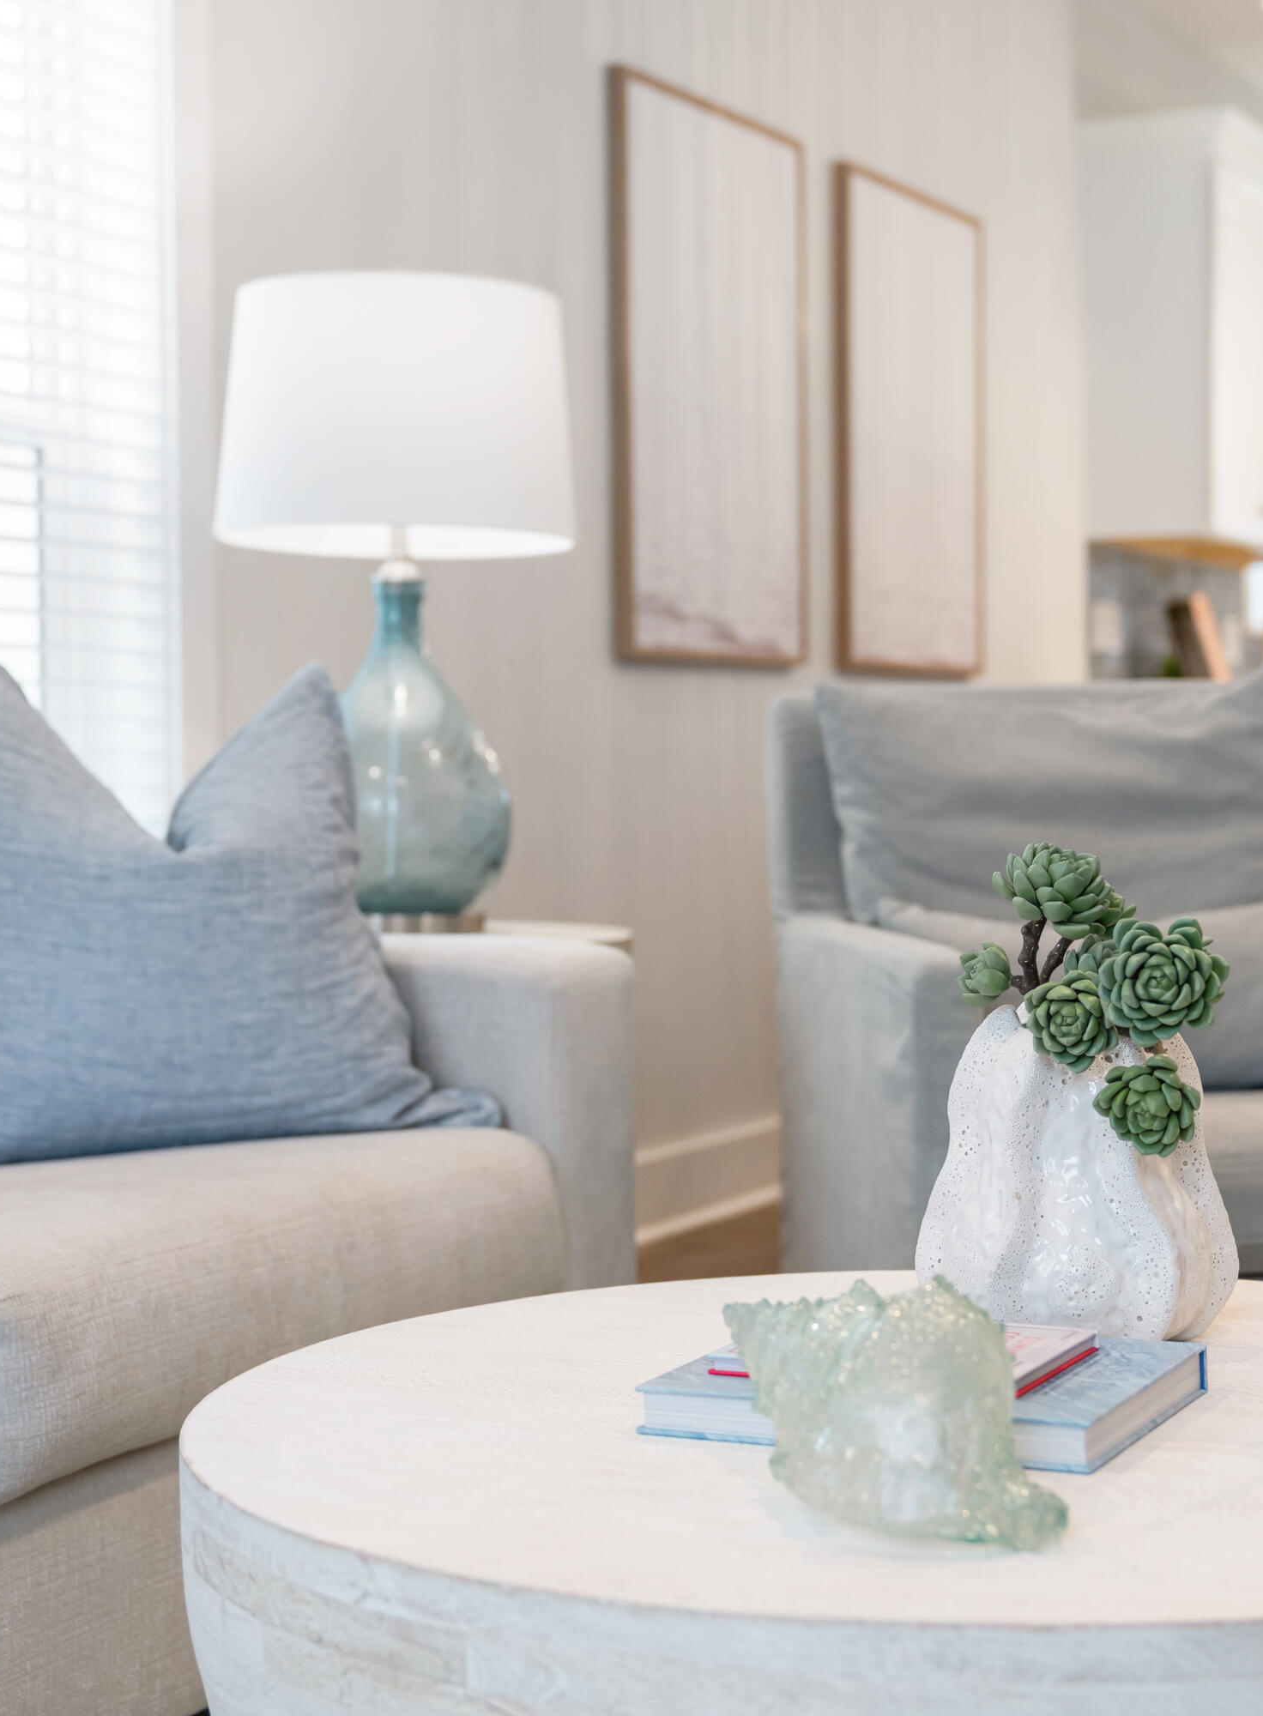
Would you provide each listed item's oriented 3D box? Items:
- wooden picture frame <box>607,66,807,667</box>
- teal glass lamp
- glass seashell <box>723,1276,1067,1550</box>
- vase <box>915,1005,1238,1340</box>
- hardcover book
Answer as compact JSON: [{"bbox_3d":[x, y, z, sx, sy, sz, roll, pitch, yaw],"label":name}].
[{"bbox_3d":[0.152,-0.849,5.206,0.033,1.012,0.741,1,2,28],"label":"wooden picture frame"},{"bbox_3d":[-0.296,-0.300,3.570,0.445,0.797,0.445,0,2,0],"label":"teal glass lamp"},{"bbox_3d":[0.149,0.310,1.655,0.208,0.130,0.140,1,2,30],"label":"glass seashell"},{"bbox_3d":[0.337,0.235,2.170,0.243,0.236,0.225,0,2,0],"label":"vase"},{"bbox_3d":[0.197,0.350,1.880,0.302,0.030,0.252,1,2,25],"label":"hardcover book"}]

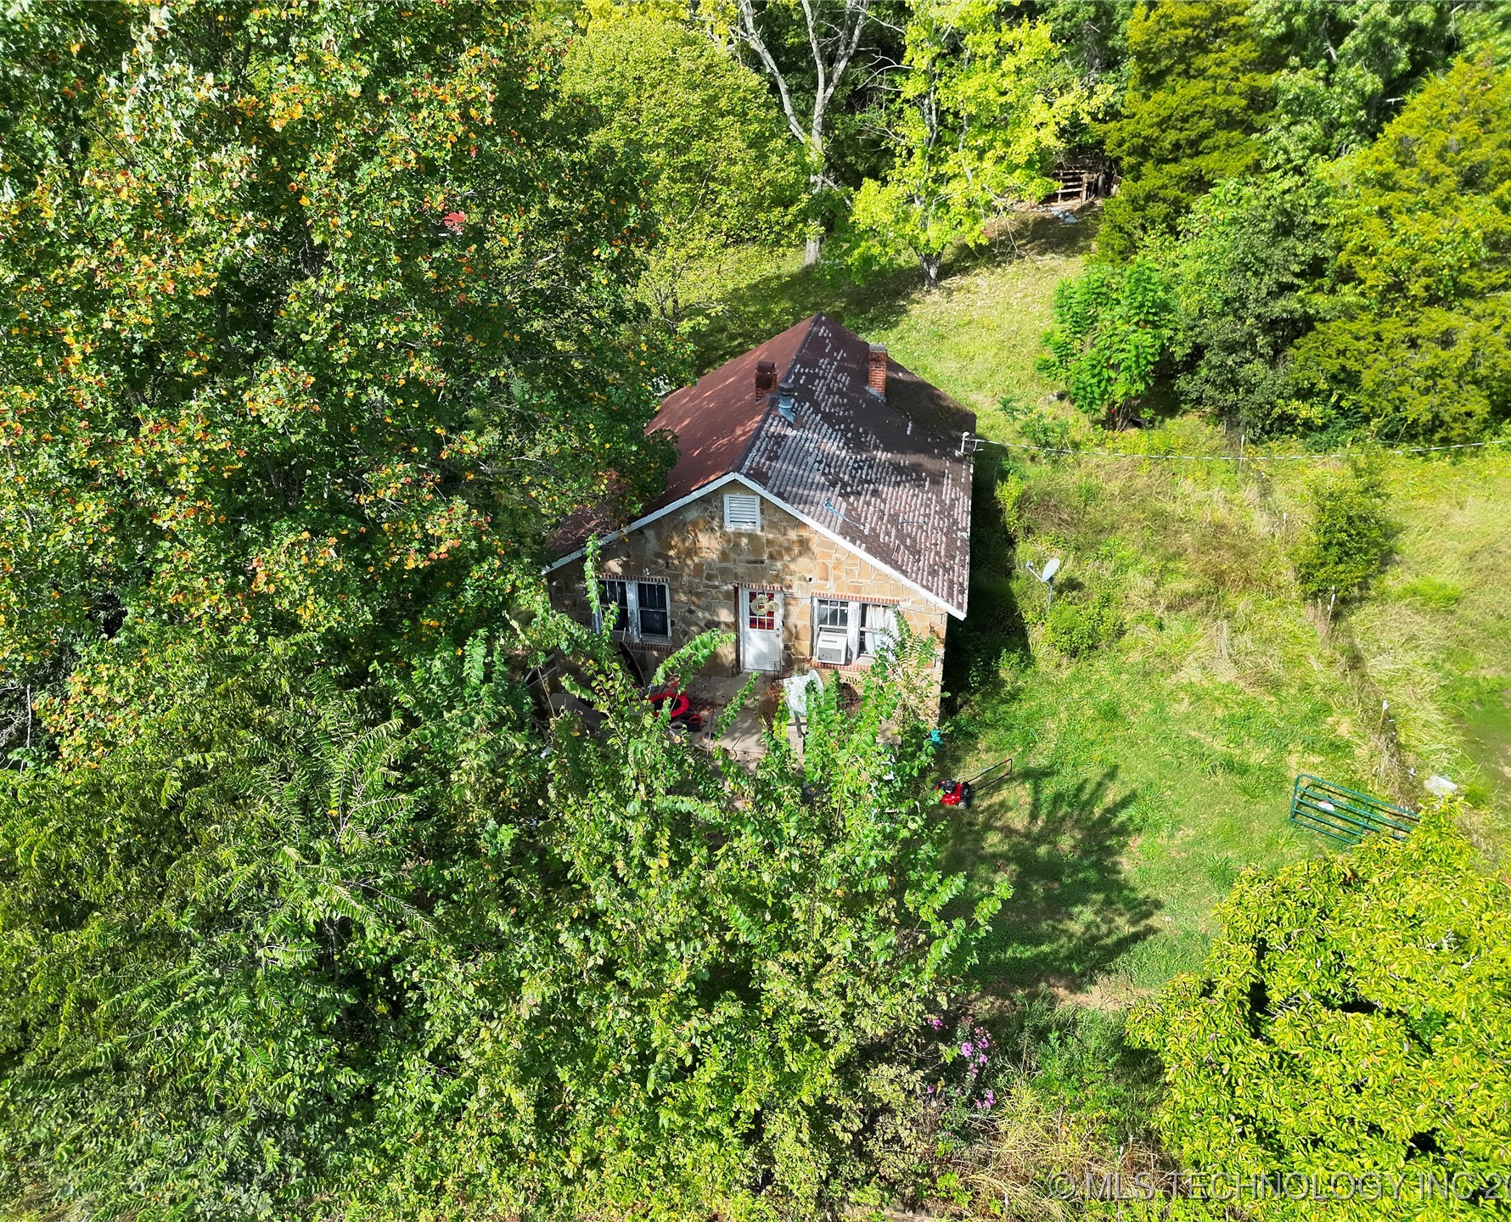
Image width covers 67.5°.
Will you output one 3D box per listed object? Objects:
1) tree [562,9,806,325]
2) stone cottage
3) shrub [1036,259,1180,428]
[{"bbox_3d":[-2.658,-15.331,40.940,9.000,10.600,8.800,6,31,9],"label":"tree"},{"bbox_3d":[0.840,-3.149,28.505,9.060,5.650,11.750,6,31,9],"label":"stone cottage"},{"bbox_3d":[11.066,-8.243,35.485,4.500,5.100,4.300,6,31,9],"label":"shrub"}]

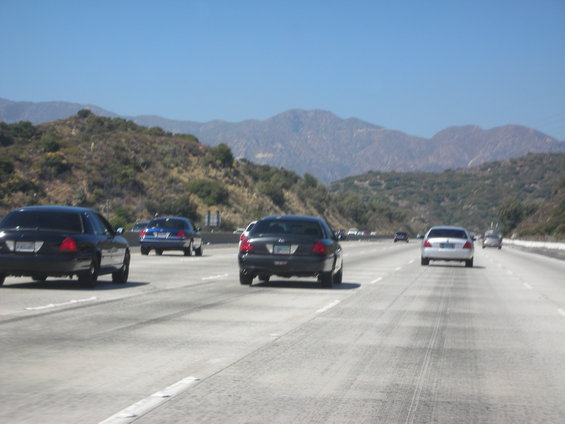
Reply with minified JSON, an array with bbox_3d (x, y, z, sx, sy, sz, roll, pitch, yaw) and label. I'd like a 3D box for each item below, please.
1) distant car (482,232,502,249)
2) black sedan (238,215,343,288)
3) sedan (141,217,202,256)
[{"bbox_3d":[19.700,2.700,161.000,1.820,1.500,4.650,2,-1,7],"label":"distant car"},{"bbox_3d":[0.250,0.810,36.650,1.930,1.460,5.250,2,-1,6],"label":"black sedan"},{"bbox_3d":[-4.235,0.945,66.400,1.930,1.470,5.250,2,-1,5],"label":"sedan"}]

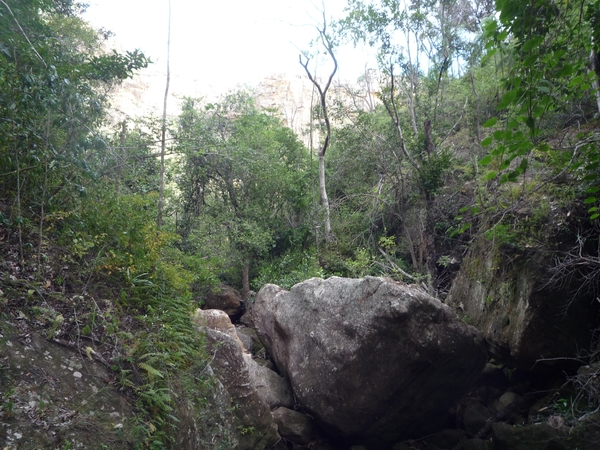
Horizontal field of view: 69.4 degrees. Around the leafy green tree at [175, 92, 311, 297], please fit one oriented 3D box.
[{"bbox_3d":[-1.685,-0.894,12.700,3.700,5.700,3.500,0,-5,0],"label":"leafy green tree"}]

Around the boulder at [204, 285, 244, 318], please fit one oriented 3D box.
[{"bbox_3d":[-1.830,1.878,10.500,1.000,0.850,0.950,0,-5,0],"label":"boulder"}]

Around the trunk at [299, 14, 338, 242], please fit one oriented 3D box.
[{"bbox_3d":[0.662,-3.524,15.500,1.400,8.300,1.200,0,-5,0],"label":"trunk"}]

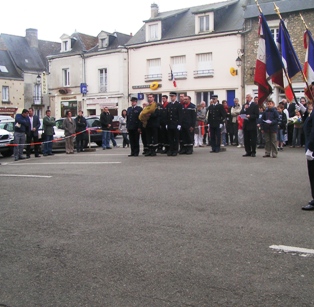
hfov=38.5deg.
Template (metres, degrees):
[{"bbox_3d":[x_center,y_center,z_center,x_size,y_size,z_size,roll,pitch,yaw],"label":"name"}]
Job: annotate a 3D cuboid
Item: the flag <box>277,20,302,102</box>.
[{"bbox_3d":[2.134,-1.493,7.300,0.450,1.270,0.270,2,6,27],"label":"flag"}]

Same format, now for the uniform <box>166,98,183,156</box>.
[{"bbox_3d":[0.498,-0.831,12.800,0.510,1.820,0.360,1,5,12],"label":"uniform"}]

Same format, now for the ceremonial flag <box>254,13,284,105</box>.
[{"bbox_3d":[1.651,-1.394,6.600,0.450,1.270,0.270,2,6,27],"label":"ceremonial flag"}]

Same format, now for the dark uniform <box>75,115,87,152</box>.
[{"bbox_3d":[-2.983,-0.787,17.700,0.500,1.480,0.330,-1,5,-6],"label":"dark uniform"}]

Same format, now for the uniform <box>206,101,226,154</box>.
[{"bbox_3d":[1.828,-0.898,13.756,0.560,1.770,0.340,1,5,18],"label":"uniform"}]

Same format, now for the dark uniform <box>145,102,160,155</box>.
[{"bbox_3d":[-0.130,-0.691,12.946,0.520,1.540,0.380,2,5,25],"label":"dark uniform"}]

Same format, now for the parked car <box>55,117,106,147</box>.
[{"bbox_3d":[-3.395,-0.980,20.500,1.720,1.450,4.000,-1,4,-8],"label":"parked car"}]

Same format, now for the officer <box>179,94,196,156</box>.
[{"bbox_3d":[0.946,-0.832,13.443,0.540,1.760,0.360,3,5,32],"label":"officer"}]

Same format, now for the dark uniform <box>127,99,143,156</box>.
[{"bbox_3d":[-0.668,-0.778,13.287,0.530,1.740,0.340,1,5,18],"label":"dark uniform"}]

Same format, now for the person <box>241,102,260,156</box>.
[{"bbox_3d":[2.670,-0.800,12.800,0.450,1.750,0.550,-4,6,-37],"label":"person"}]

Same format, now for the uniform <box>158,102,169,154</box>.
[{"bbox_3d":[0.237,-0.780,13.650,0.510,1.540,0.340,1,5,16],"label":"uniform"}]

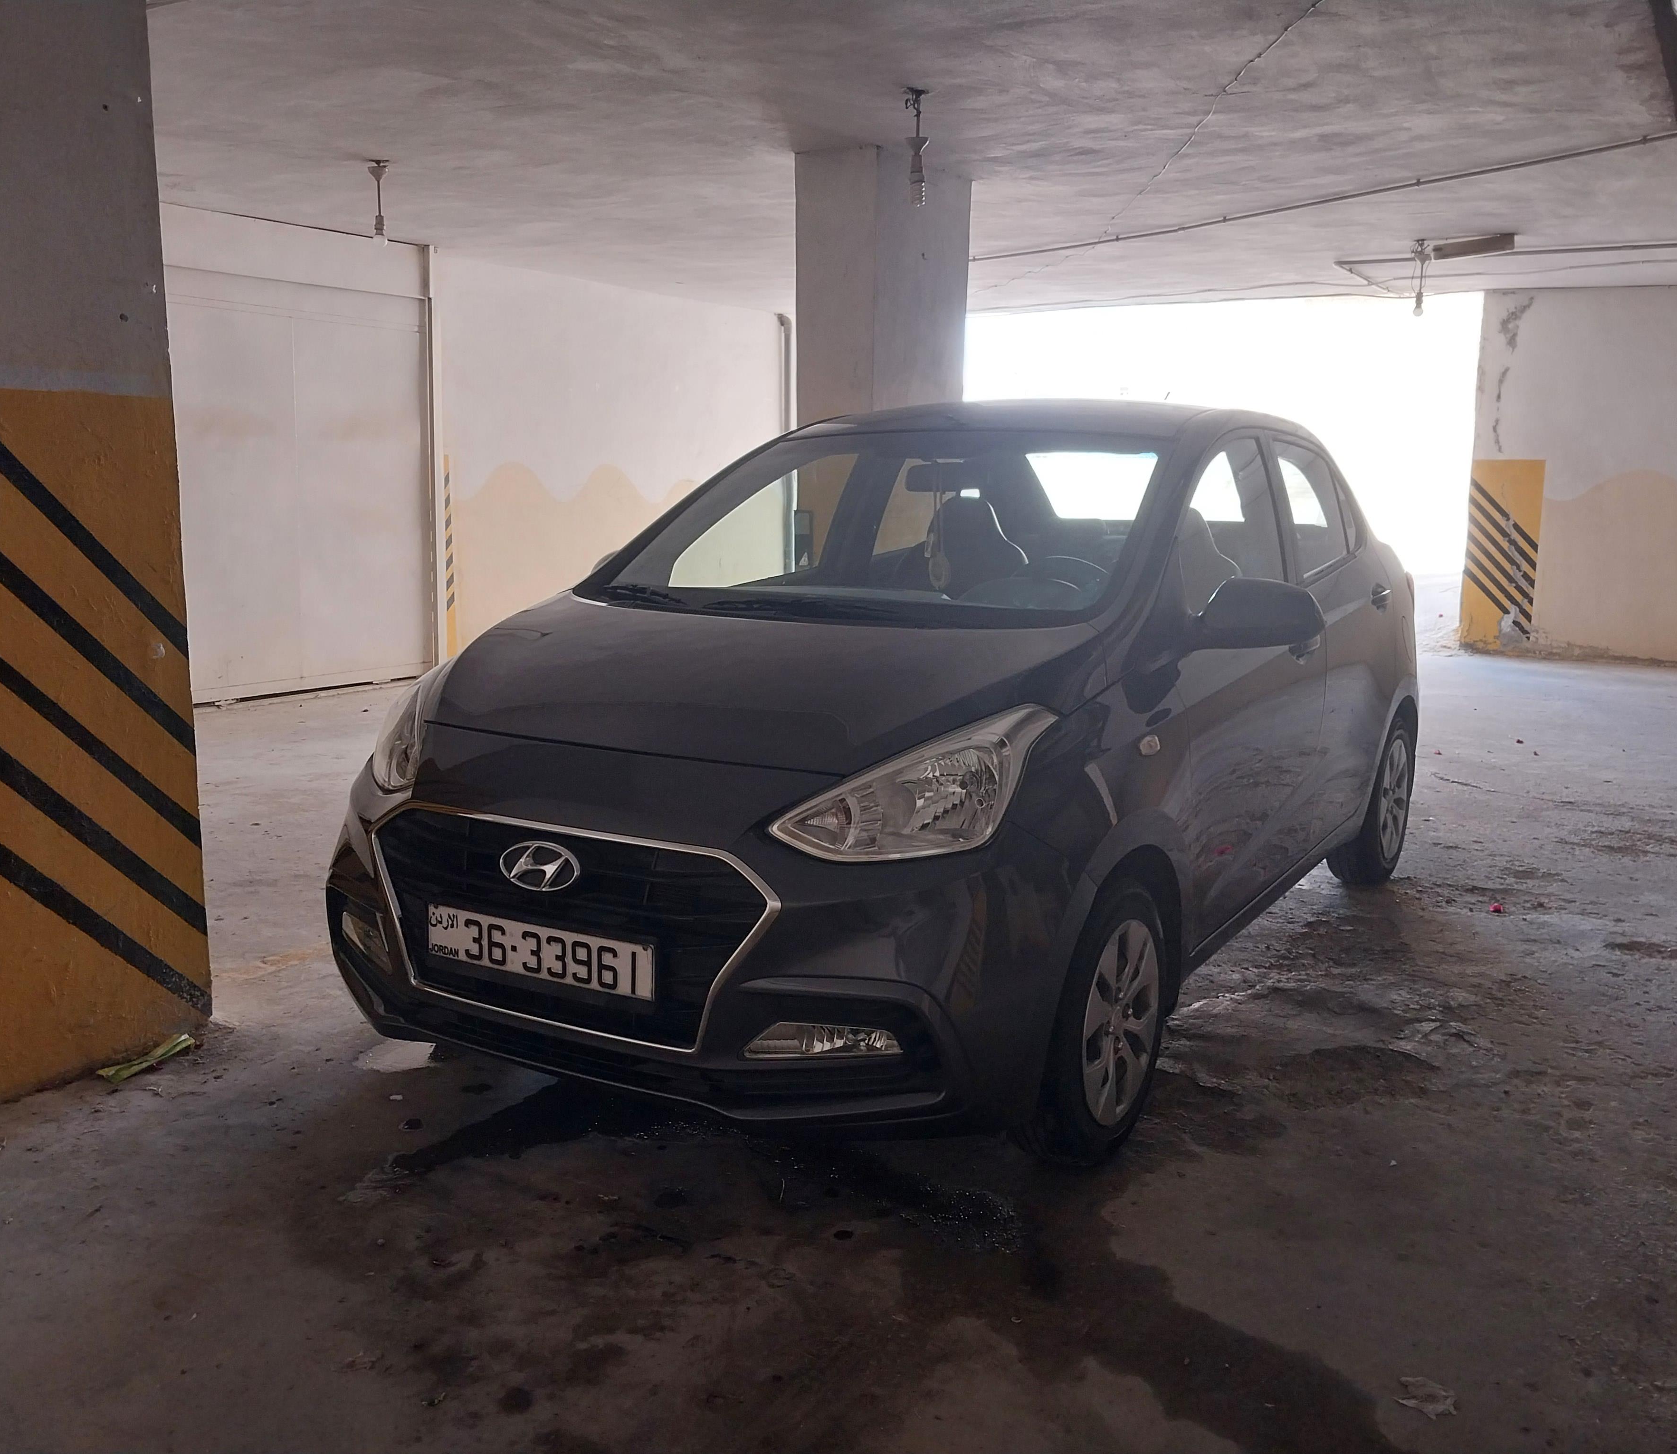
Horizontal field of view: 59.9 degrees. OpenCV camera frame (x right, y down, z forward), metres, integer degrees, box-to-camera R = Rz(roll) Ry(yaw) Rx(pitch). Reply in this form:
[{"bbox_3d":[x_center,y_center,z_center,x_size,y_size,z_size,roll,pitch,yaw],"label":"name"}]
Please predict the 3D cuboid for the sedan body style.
[{"bbox_3d":[0.512,-0.145,4.133,1.740,1.520,3.995,6,11,32],"label":"sedan body style"}]

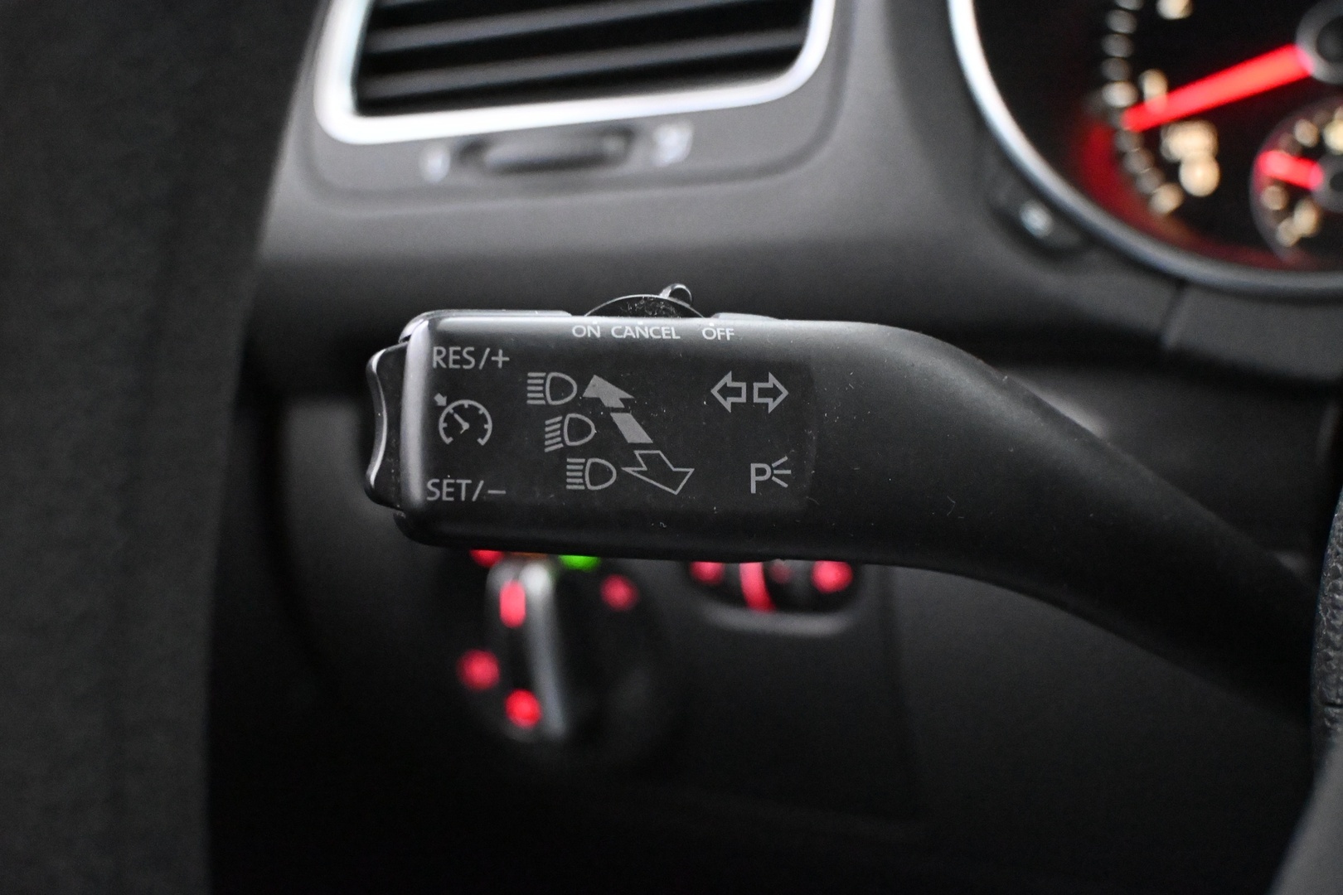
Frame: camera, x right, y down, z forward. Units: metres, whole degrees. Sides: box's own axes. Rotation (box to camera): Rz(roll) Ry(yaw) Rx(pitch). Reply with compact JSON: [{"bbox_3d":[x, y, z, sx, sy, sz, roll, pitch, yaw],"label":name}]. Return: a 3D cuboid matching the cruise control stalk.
[{"bbox_3d":[0.036,0.012,0.246,0.159,0.071,0.044,0,2,-3],"label":"cruise control stalk"}]

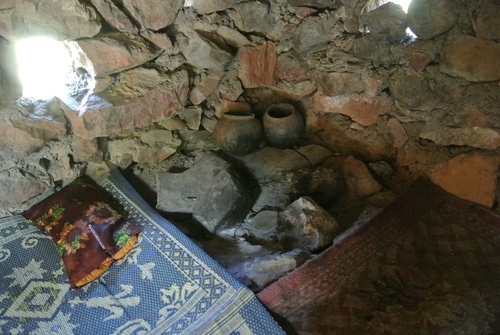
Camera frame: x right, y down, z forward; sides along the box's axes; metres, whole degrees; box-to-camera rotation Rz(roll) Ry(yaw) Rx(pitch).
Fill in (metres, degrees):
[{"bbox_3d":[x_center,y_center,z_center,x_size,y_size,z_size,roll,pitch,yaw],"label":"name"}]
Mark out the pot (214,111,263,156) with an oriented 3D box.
[{"bbox_3d":[-0.054,-0.156,1.860,0.229,0.196,0.229,3,23,-1],"label":"pot"}]

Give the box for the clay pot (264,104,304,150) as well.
[{"bbox_3d":[0.169,-0.191,1.930,0.208,0.193,0.208,0,33,0],"label":"clay pot"}]

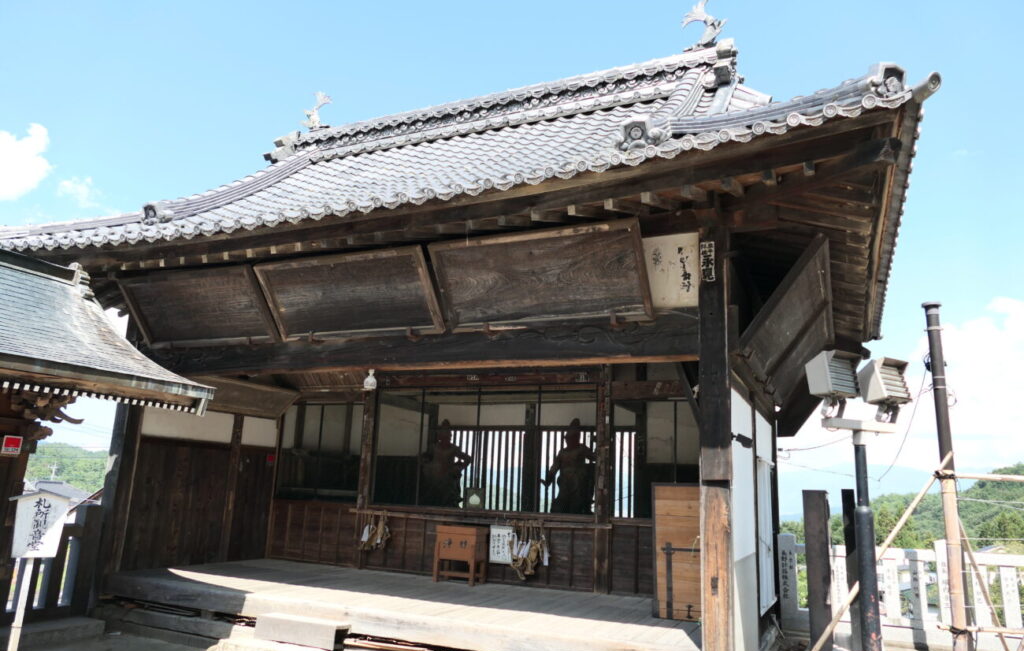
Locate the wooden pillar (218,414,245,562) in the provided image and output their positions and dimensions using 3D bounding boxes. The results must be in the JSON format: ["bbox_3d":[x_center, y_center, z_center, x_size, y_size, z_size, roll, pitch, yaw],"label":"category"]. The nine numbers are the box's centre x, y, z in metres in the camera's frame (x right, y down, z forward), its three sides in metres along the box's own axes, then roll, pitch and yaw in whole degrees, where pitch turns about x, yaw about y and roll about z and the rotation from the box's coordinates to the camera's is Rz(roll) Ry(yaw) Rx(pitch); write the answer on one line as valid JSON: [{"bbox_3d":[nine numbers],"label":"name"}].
[{"bbox_3d":[-4.182,2.378,10.512,0.159,2.123,0.177,-3,-14,24],"label":"wooden pillar"}]

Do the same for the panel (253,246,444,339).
[{"bbox_3d":[-1.478,-0.265,6.411,1.782,0.790,0.080,-3,25,25],"label":"panel"}]

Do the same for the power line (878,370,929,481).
[{"bbox_3d":[4.260,1.096,7.749,0.037,1.172,0.582,13,-17,-39],"label":"power line"}]

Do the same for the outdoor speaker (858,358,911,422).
[{"bbox_3d":[2.885,0.495,5.500,0.270,0.430,0.250,9,-26,-28],"label":"outdoor speaker"}]

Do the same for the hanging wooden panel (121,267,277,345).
[{"bbox_3d":[-3.149,-0.170,7.173,1.826,0.796,0.080,-3,25,25],"label":"hanging wooden panel"}]

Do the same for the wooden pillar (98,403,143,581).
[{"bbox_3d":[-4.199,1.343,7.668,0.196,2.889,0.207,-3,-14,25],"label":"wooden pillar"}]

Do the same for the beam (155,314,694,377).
[{"bbox_3d":[-1.313,0.240,6.652,6.039,0.414,0.250,-3,-14,25],"label":"beam"}]

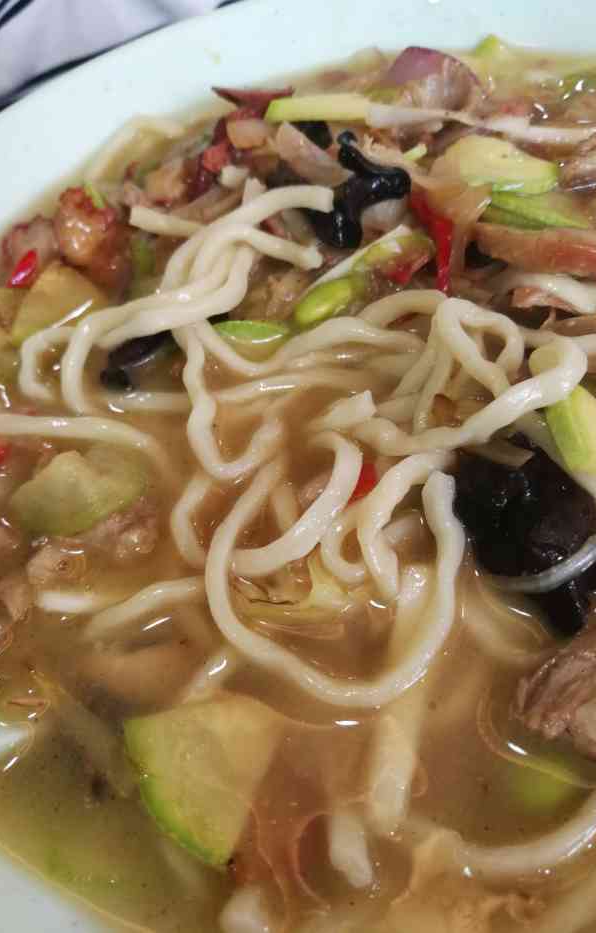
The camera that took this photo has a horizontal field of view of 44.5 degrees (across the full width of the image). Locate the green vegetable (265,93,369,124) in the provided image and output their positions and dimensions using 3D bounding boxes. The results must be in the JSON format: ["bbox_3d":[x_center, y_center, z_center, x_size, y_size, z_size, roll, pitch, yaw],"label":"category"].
[{"bbox_3d":[0.005,-0.094,0.191,0.026,0.004,0.006,5,56,14],"label":"green vegetable"}]

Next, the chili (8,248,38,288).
[{"bbox_3d":[-0.066,-0.048,0.175,0.004,0.004,0.011,14,58,19],"label":"chili"}]

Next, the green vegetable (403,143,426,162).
[{"bbox_3d":[0.032,-0.087,0.202,0.007,0.003,0.003,-39,64,-17],"label":"green vegetable"}]

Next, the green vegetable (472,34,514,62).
[{"bbox_3d":[0.055,-0.117,0.204,0.010,0.005,0.007,1,55,12],"label":"green vegetable"}]

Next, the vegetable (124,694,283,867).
[{"bbox_3d":[-0.019,0.058,0.133,0.030,0.008,0.028,-4,59,2],"label":"vegetable"}]

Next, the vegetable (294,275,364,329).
[{"bbox_3d":[0.006,-0.033,0.146,0.015,0.006,0.007,-38,57,-16],"label":"vegetable"}]

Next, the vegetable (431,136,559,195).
[{"bbox_3d":[0.053,-0.082,0.199,0.032,0.010,0.015,4,60,6],"label":"vegetable"}]

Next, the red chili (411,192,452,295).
[{"bbox_3d":[0.028,-0.046,0.151,0.005,0.007,0.023,-16,53,-1],"label":"red chili"}]

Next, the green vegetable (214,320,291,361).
[{"bbox_3d":[-0.011,-0.031,0.180,0.017,0.006,0.010,7,60,8],"label":"green vegetable"}]

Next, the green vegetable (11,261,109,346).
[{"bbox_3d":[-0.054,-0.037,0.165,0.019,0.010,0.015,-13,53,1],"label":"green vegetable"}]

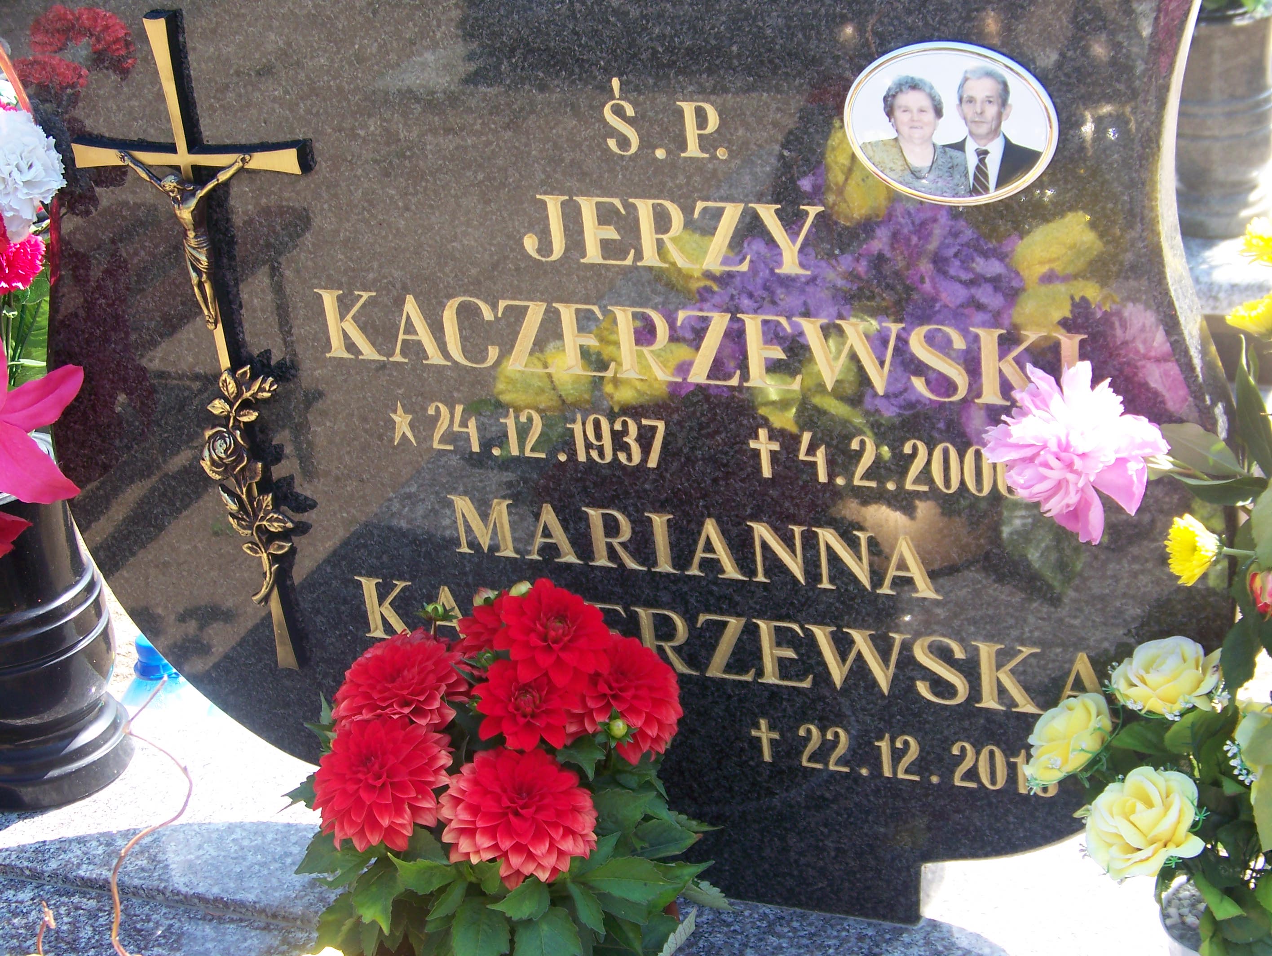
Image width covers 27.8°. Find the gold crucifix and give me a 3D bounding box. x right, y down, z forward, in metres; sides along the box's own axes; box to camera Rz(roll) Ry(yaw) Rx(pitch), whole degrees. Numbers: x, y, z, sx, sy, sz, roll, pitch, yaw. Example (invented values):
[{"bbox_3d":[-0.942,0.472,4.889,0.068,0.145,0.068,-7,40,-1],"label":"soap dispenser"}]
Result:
[{"bbox_3d":[-0.247,-0.066,1.542,0.151,0.431,0.037,5,30,22],"label":"gold crucifix"}]

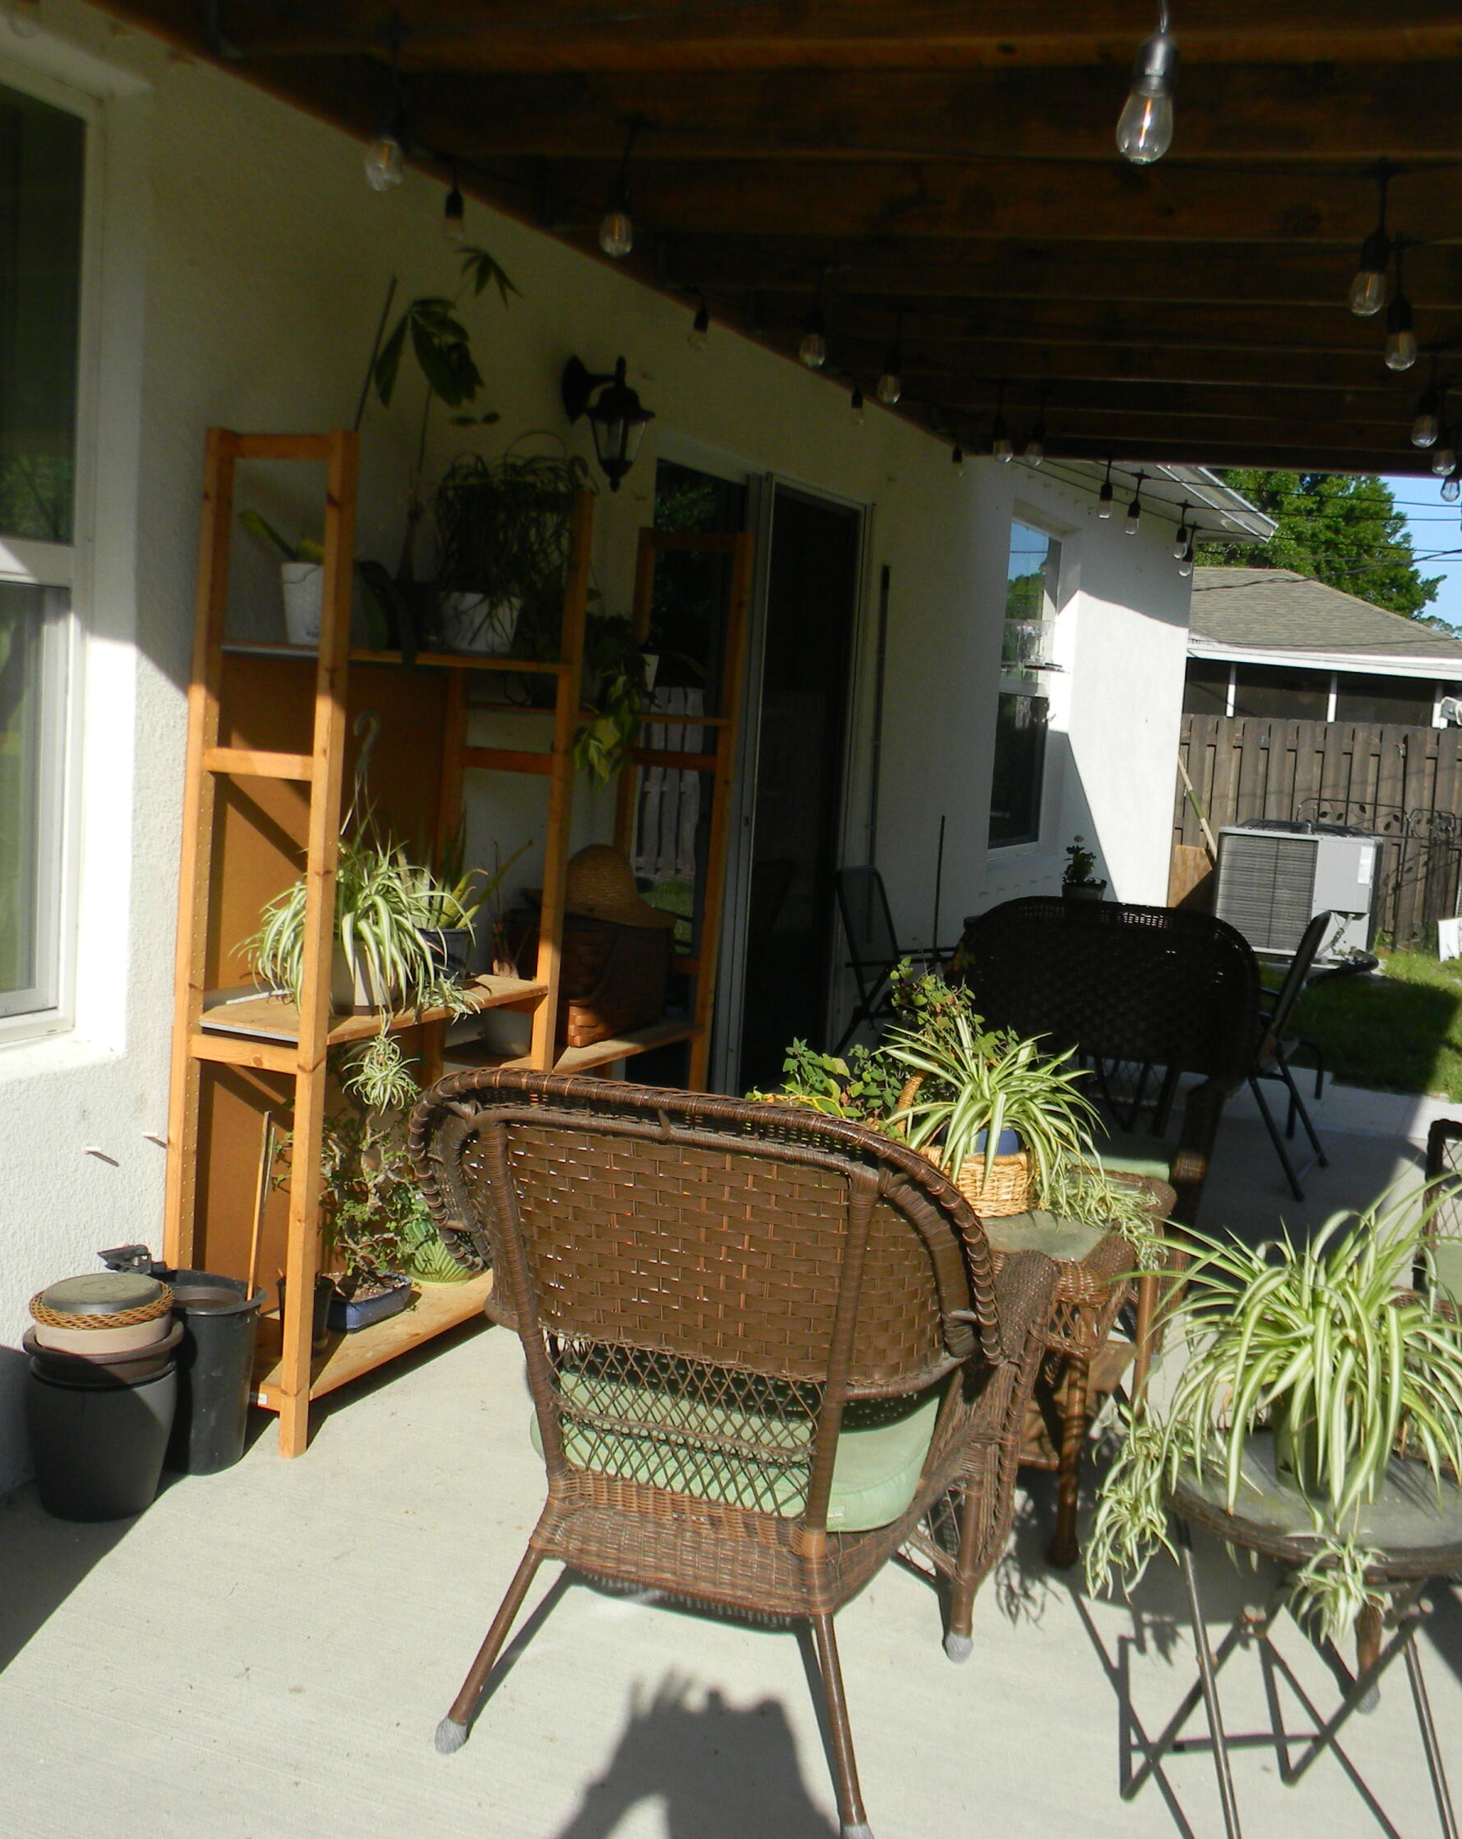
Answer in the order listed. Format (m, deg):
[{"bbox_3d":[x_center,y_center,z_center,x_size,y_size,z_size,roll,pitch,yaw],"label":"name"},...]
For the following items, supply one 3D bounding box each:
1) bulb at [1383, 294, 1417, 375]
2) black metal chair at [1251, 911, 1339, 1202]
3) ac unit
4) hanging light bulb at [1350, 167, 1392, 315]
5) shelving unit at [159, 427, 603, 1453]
[{"bbox_3d":[1.001,-0.878,2.970,0.048,0.112,0.048,6,6,22],"label":"bulb"},{"bbox_3d":[1.625,0.389,6.450,0.620,0.880,0.580,6,6,22],"label":"black metal chair"},{"bbox_3d":[3.716,-0.195,12.963,0.920,0.860,0.900,6,6,22],"label":"ac unit"},{"bbox_3d":[0.816,-0.864,2.530,0.046,0.182,0.046,6,6,22],"label":"hanging light bulb"},{"bbox_3d":[-0.668,0.020,3.877,0.295,1.790,0.890,7,7,23],"label":"shelving unit"}]

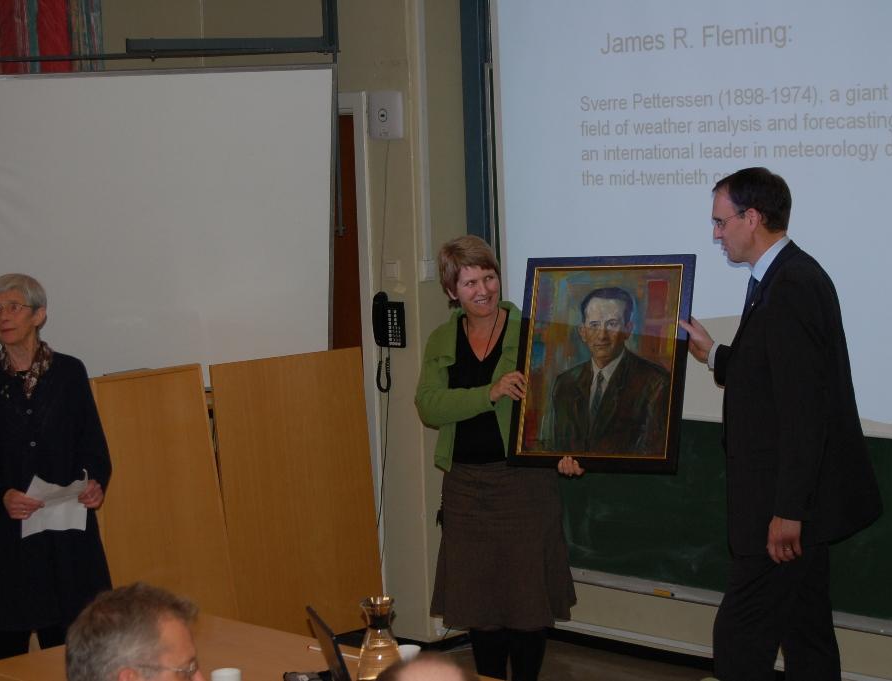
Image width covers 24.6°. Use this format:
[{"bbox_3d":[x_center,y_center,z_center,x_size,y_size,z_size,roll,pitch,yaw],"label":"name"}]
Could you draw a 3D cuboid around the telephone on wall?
[{"bbox_3d":[-0.224,-0.073,7.731,0.056,0.208,0.140,-8,8,-44],"label":"telephone on wall"}]

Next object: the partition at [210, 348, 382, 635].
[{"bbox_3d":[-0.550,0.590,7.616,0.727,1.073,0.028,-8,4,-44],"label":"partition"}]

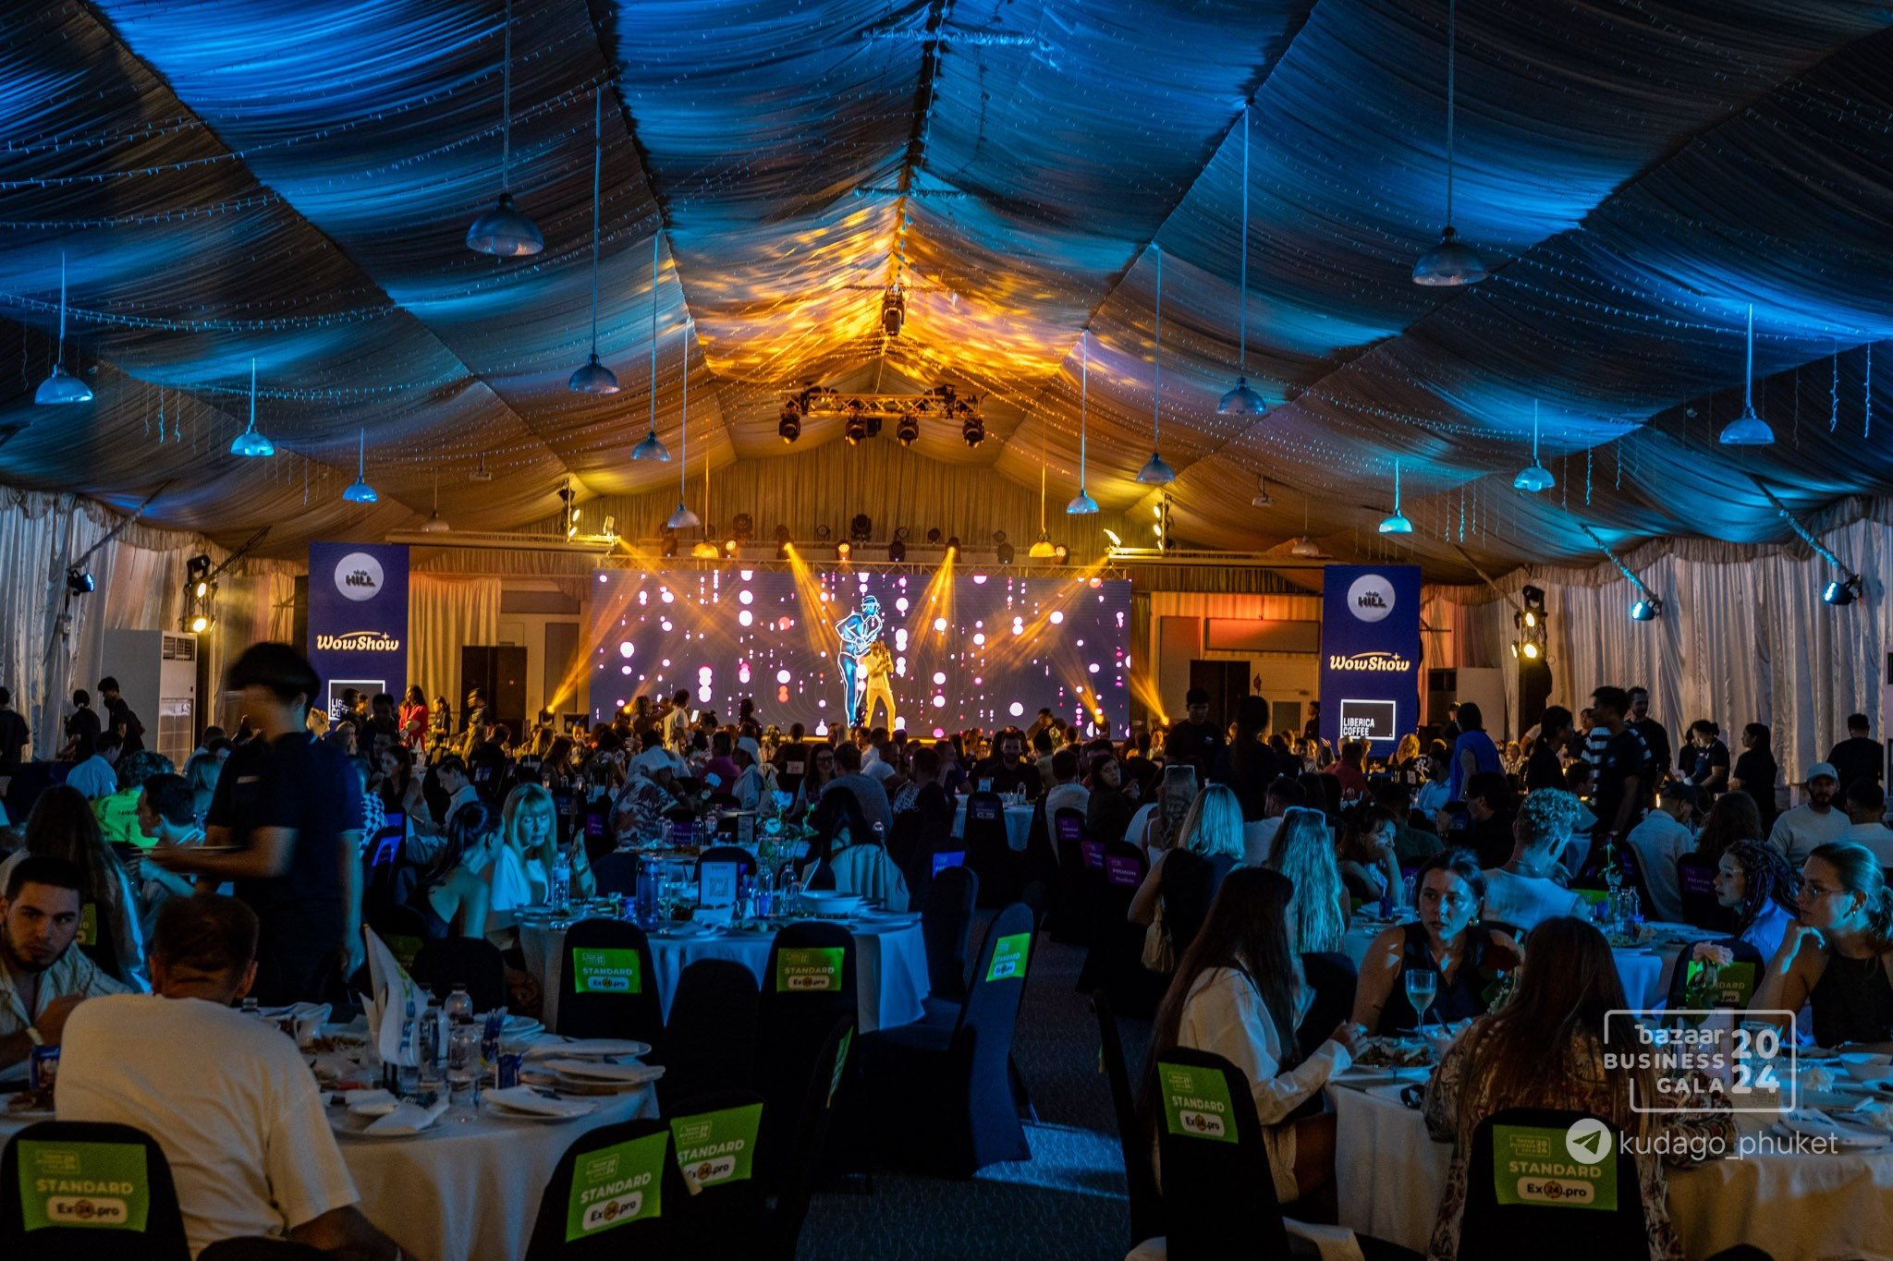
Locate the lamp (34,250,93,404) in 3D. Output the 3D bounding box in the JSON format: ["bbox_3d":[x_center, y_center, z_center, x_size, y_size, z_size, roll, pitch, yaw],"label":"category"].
[{"bbox_3d":[-7.157,-2.450,16.200,0.435,1.220,0.435,1,-2,-3],"label":"lamp"}]

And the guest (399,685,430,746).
[{"bbox_3d":[-7.451,1.576,28.000,0.440,1.570,0.340,0,-2,23],"label":"guest"}]

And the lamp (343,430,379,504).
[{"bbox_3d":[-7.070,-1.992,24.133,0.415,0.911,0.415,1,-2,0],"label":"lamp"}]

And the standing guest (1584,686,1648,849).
[{"bbox_3d":[4.153,1.225,12.400,0.320,1.730,0.460,2,-2,-30],"label":"standing guest"}]

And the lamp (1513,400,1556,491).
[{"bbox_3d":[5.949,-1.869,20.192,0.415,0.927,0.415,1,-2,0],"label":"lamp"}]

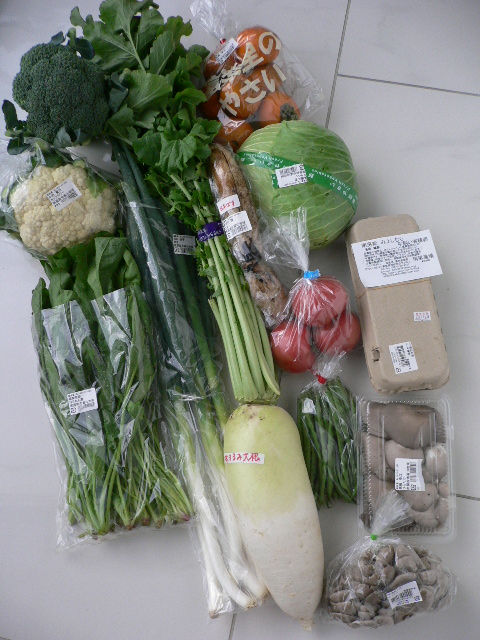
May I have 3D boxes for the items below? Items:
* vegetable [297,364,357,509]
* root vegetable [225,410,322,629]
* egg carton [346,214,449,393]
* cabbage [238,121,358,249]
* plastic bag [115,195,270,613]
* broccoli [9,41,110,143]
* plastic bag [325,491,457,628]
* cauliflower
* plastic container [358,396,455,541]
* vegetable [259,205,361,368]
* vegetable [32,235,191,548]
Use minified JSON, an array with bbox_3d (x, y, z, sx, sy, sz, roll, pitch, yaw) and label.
[{"bbox_3d":[0.117,0.155,0.877,0.072,0.035,0.188,-6,77,2],"label":"vegetable"},{"bbox_3d":[0.044,0.247,0.831,0.096,0.090,0.278,-11,77,0],"label":"root vegetable"},{"bbox_3d":[0.215,-0.023,0.896,0.100,0.068,0.240,-9,77,1],"label":"egg carton"},{"bbox_3d":[0.080,-0.188,0.900,0.170,0.150,0.178,-1,77,3],"label":"cabbage"},{"bbox_3d":[-0.076,0.073,0.901,0.098,0.045,0.630,-14,77,0],"label":"plastic bag"},{"bbox_3d":[-0.266,-0.335,0.963,0.138,0.130,0.143,-1,77,3],"label":"broccoli"},{"bbox_3d":[0.189,0.304,0.818,0.160,0.075,0.160,-1,77,3],"label":"plastic bag"},{"bbox_3d":[-0.254,-0.160,0.926,0.155,0.120,0.140,-1,77,3],"label":"cauliflower"},{"bbox_3d":[0.218,0.195,0.857,0.118,0.045,0.180,-1,77,3],"label":"plastic container"},{"bbox_3d":[0.103,-0.035,0.899,0.130,0.080,0.215,-6,77,2],"label":"vegetable"},{"bbox_3d":[-0.179,0.099,0.895,0.182,0.055,0.405,-8,77,1],"label":"vegetable"}]

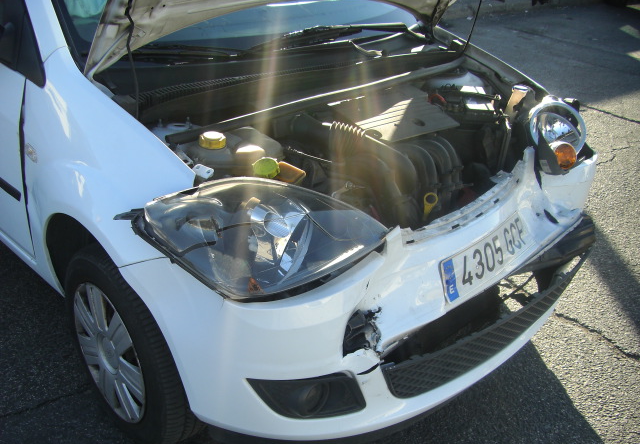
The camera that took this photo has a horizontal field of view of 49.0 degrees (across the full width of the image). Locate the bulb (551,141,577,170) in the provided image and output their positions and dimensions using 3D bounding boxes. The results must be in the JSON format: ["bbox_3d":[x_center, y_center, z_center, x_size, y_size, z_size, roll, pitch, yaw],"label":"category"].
[{"bbox_3d":[0.769,-0.210,2.220,0.078,0.082,0.070,-1,19,-4],"label":"bulb"}]

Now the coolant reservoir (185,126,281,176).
[{"bbox_3d":[-0.205,-0.151,1.767,0.220,0.170,0.160,-21,34,-39],"label":"coolant reservoir"}]

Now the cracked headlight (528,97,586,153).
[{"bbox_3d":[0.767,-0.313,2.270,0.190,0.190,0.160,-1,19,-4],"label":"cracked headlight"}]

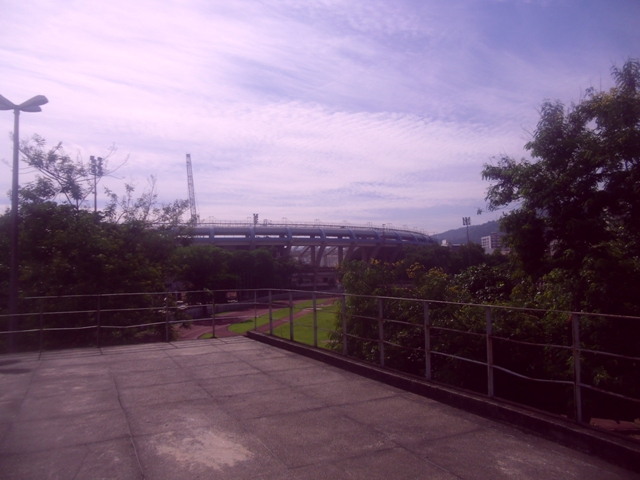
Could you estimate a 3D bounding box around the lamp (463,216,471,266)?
[{"bbox_3d":[49.918,5.313,167.916,2.600,26.600,0.900,-3,-4,30],"label":"lamp"}]

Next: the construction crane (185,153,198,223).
[{"bbox_3d":[-71.208,-11.677,281.190,14.000,73.900,10.000,-3,-4,30],"label":"construction crane"}]

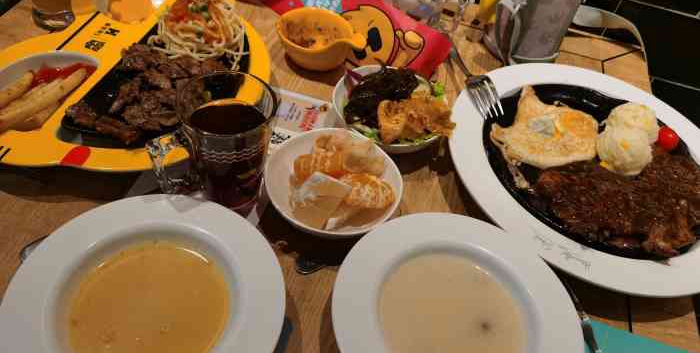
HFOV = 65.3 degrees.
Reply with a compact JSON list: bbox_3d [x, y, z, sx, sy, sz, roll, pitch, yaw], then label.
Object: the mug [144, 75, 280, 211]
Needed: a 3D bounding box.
[{"bbox_3d":[-0.116,-0.020,0.469,0.103,0.110,0.078,-16,55,-23],"label":"mug"}]

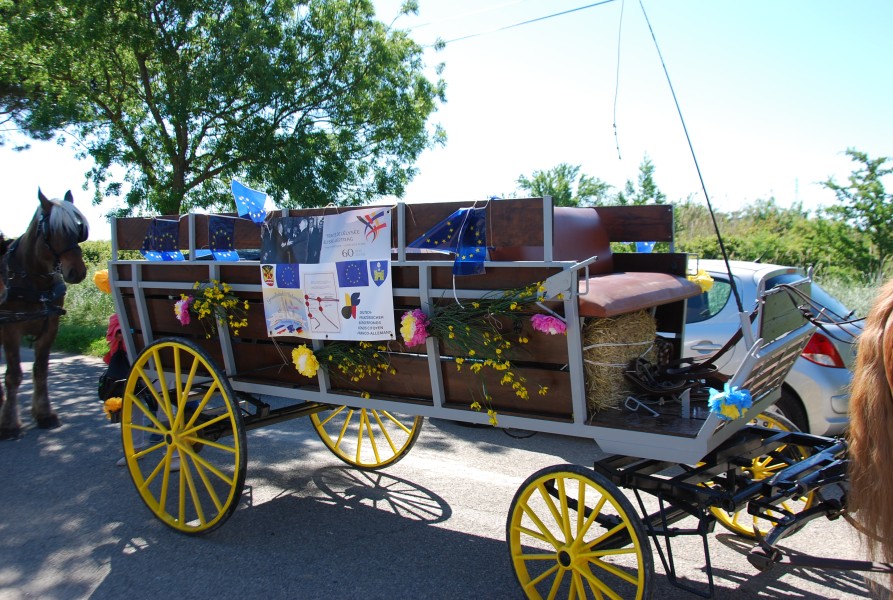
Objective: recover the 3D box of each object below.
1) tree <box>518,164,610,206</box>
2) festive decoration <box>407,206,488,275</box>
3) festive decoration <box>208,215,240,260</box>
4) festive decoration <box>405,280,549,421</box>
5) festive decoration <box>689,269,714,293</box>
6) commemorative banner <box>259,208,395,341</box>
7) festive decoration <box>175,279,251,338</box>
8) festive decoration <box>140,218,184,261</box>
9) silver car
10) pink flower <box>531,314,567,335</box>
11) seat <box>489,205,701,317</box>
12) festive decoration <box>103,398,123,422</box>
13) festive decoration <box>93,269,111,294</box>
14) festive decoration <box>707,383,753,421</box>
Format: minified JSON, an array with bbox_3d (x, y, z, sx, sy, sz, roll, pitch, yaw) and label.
[{"bbox_3d":[3.163,-1.853,21.994,2.500,3.500,2.400,-1,4,0],"label":"tree"},{"bbox_3d":[-0.001,-0.242,3.349,0.392,0.277,0.080,2,3,36],"label":"festive decoration"},{"bbox_3d":[-1.194,-0.331,4.392,0.200,0.250,0.050,2,5,35],"label":"festive decoration"},{"bbox_3d":[0.107,0.200,3.317,0.638,0.530,0.180,2,3,36],"label":"festive decoration"},{"bbox_3d":[1.337,-0.102,4.302,0.150,0.150,0.130,2,3,36],"label":"festive decoration"},{"bbox_3d":[-0.600,-0.120,4.047,0.845,0.625,0.050,2,11,35],"label":"commemorative banner"},{"bbox_3d":[-1.218,0.049,4.243,0.519,0.285,0.170,2,3,36],"label":"festive decoration"},{"bbox_3d":[-1.562,-0.329,4.505,0.377,0.235,0.060,2,3,36],"label":"festive decoration"},{"bbox_3d":[1.731,0.376,7.472,4.030,1.470,1.770,2,3,36],"label":"silver car"},{"bbox_3d":[0.411,0.102,3.389,0.145,0.090,0.100,2,5,35],"label":"pink flower"},{"bbox_3d":[0.741,-0.212,3.924,0.590,0.460,1.130,2,5,35],"label":"seat"},{"bbox_3d":[-2.242,0.730,5.585,0.145,0.150,0.120,2,5,35],"label":"festive decoration"},{"bbox_3d":[-2.100,-0.113,5.009,0.150,0.160,0.130,2,3,36],"label":"festive decoration"},{"bbox_3d":[1.057,0.386,3.063,0.155,0.140,0.120,2,5,35],"label":"festive decoration"}]

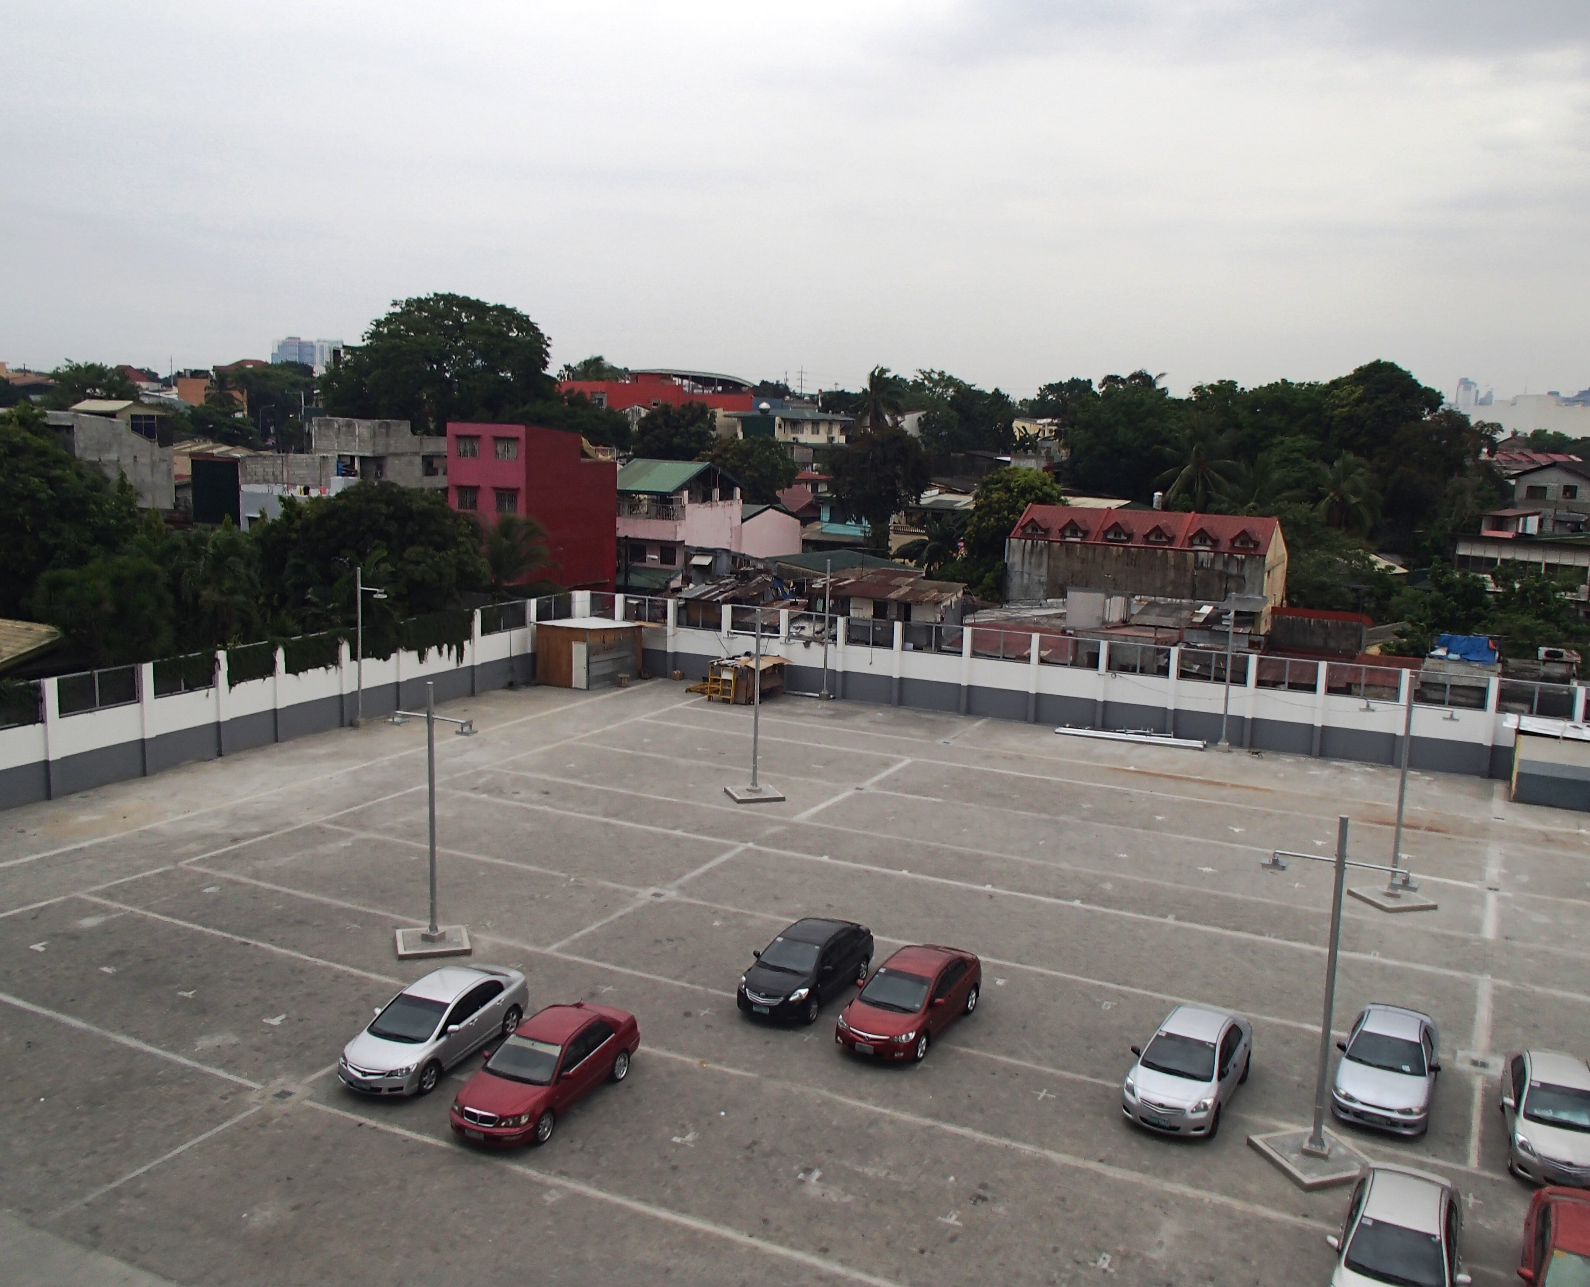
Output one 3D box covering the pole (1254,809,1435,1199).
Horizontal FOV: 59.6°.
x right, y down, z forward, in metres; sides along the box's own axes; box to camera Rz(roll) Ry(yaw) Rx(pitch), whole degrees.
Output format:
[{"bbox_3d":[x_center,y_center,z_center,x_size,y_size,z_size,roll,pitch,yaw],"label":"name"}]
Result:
[{"bbox_3d":[9.163,6.056,23.855,2.500,6.240,2.250,6,10,27],"label":"pole"}]

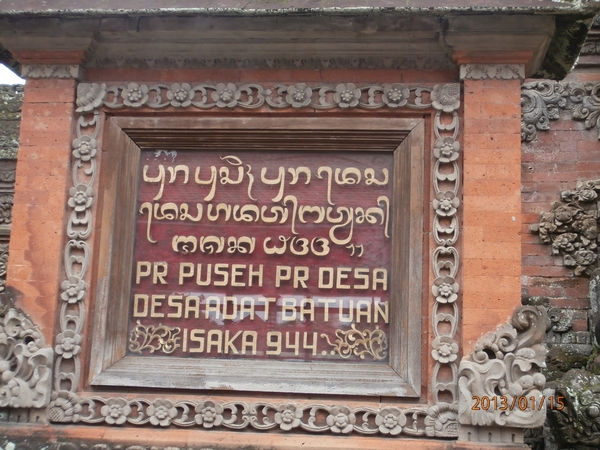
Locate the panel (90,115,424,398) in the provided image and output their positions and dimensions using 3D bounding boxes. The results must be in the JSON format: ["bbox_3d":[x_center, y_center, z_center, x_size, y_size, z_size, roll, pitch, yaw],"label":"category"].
[{"bbox_3d":[-0.146,0.099,2.963,1.170,0.991,0.070,1,-9,5],"label":"panel"}]

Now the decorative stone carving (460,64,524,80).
[{"bbox_3d":[0.689,-0.538,2.934,0.225,0.053,0.065,1,-9,5],"label":"decorative stone carving"}]

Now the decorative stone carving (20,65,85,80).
[{"bbox_3d":[-0.933,-0.567,3.085,0.221,0.053,0.065,1,-9,5],"label":"decorative stone carving"}]

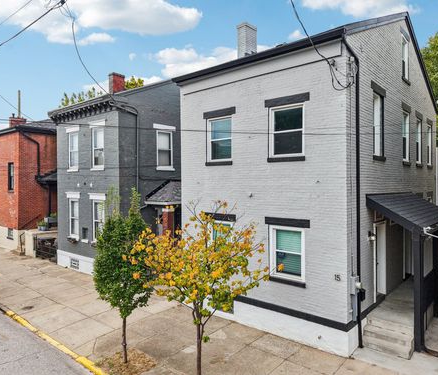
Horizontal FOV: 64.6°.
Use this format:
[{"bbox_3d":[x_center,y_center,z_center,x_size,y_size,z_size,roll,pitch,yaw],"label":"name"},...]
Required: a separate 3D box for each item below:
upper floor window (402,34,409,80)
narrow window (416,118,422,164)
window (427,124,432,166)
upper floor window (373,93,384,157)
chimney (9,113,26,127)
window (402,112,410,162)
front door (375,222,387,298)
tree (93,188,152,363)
[{"bbox_3d":[6.021,-4.168,11.277,0.120,1.295,0.925,0,1,41],"label":"upper floor window"},{"bbox_3d":[7.537,-1.724,13.169,0.099,1.626,0.988,0,1,41],"label":"narrow window"},{"bbox_3d":[8.597,-1.726,14.227,0.120,1.606,0.977,0,1,41],"label":"window"},{"bbox_3d":[4.156,-1.629,9.079,0.120,1.650,0.900,0,1,41],"label":"upper floor window"},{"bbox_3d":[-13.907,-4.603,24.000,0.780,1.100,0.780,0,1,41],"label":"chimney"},{"bbox_3d":[6.247,-1.687,11.673,0.099,1.626,0.988,0,1,41],"label":"window"},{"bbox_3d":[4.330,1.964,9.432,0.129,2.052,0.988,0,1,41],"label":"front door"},{"bbox_3d":[-2.098,1.951,7.667,1.368,3.876,1.368,0,1,41],"label":"tree"}]

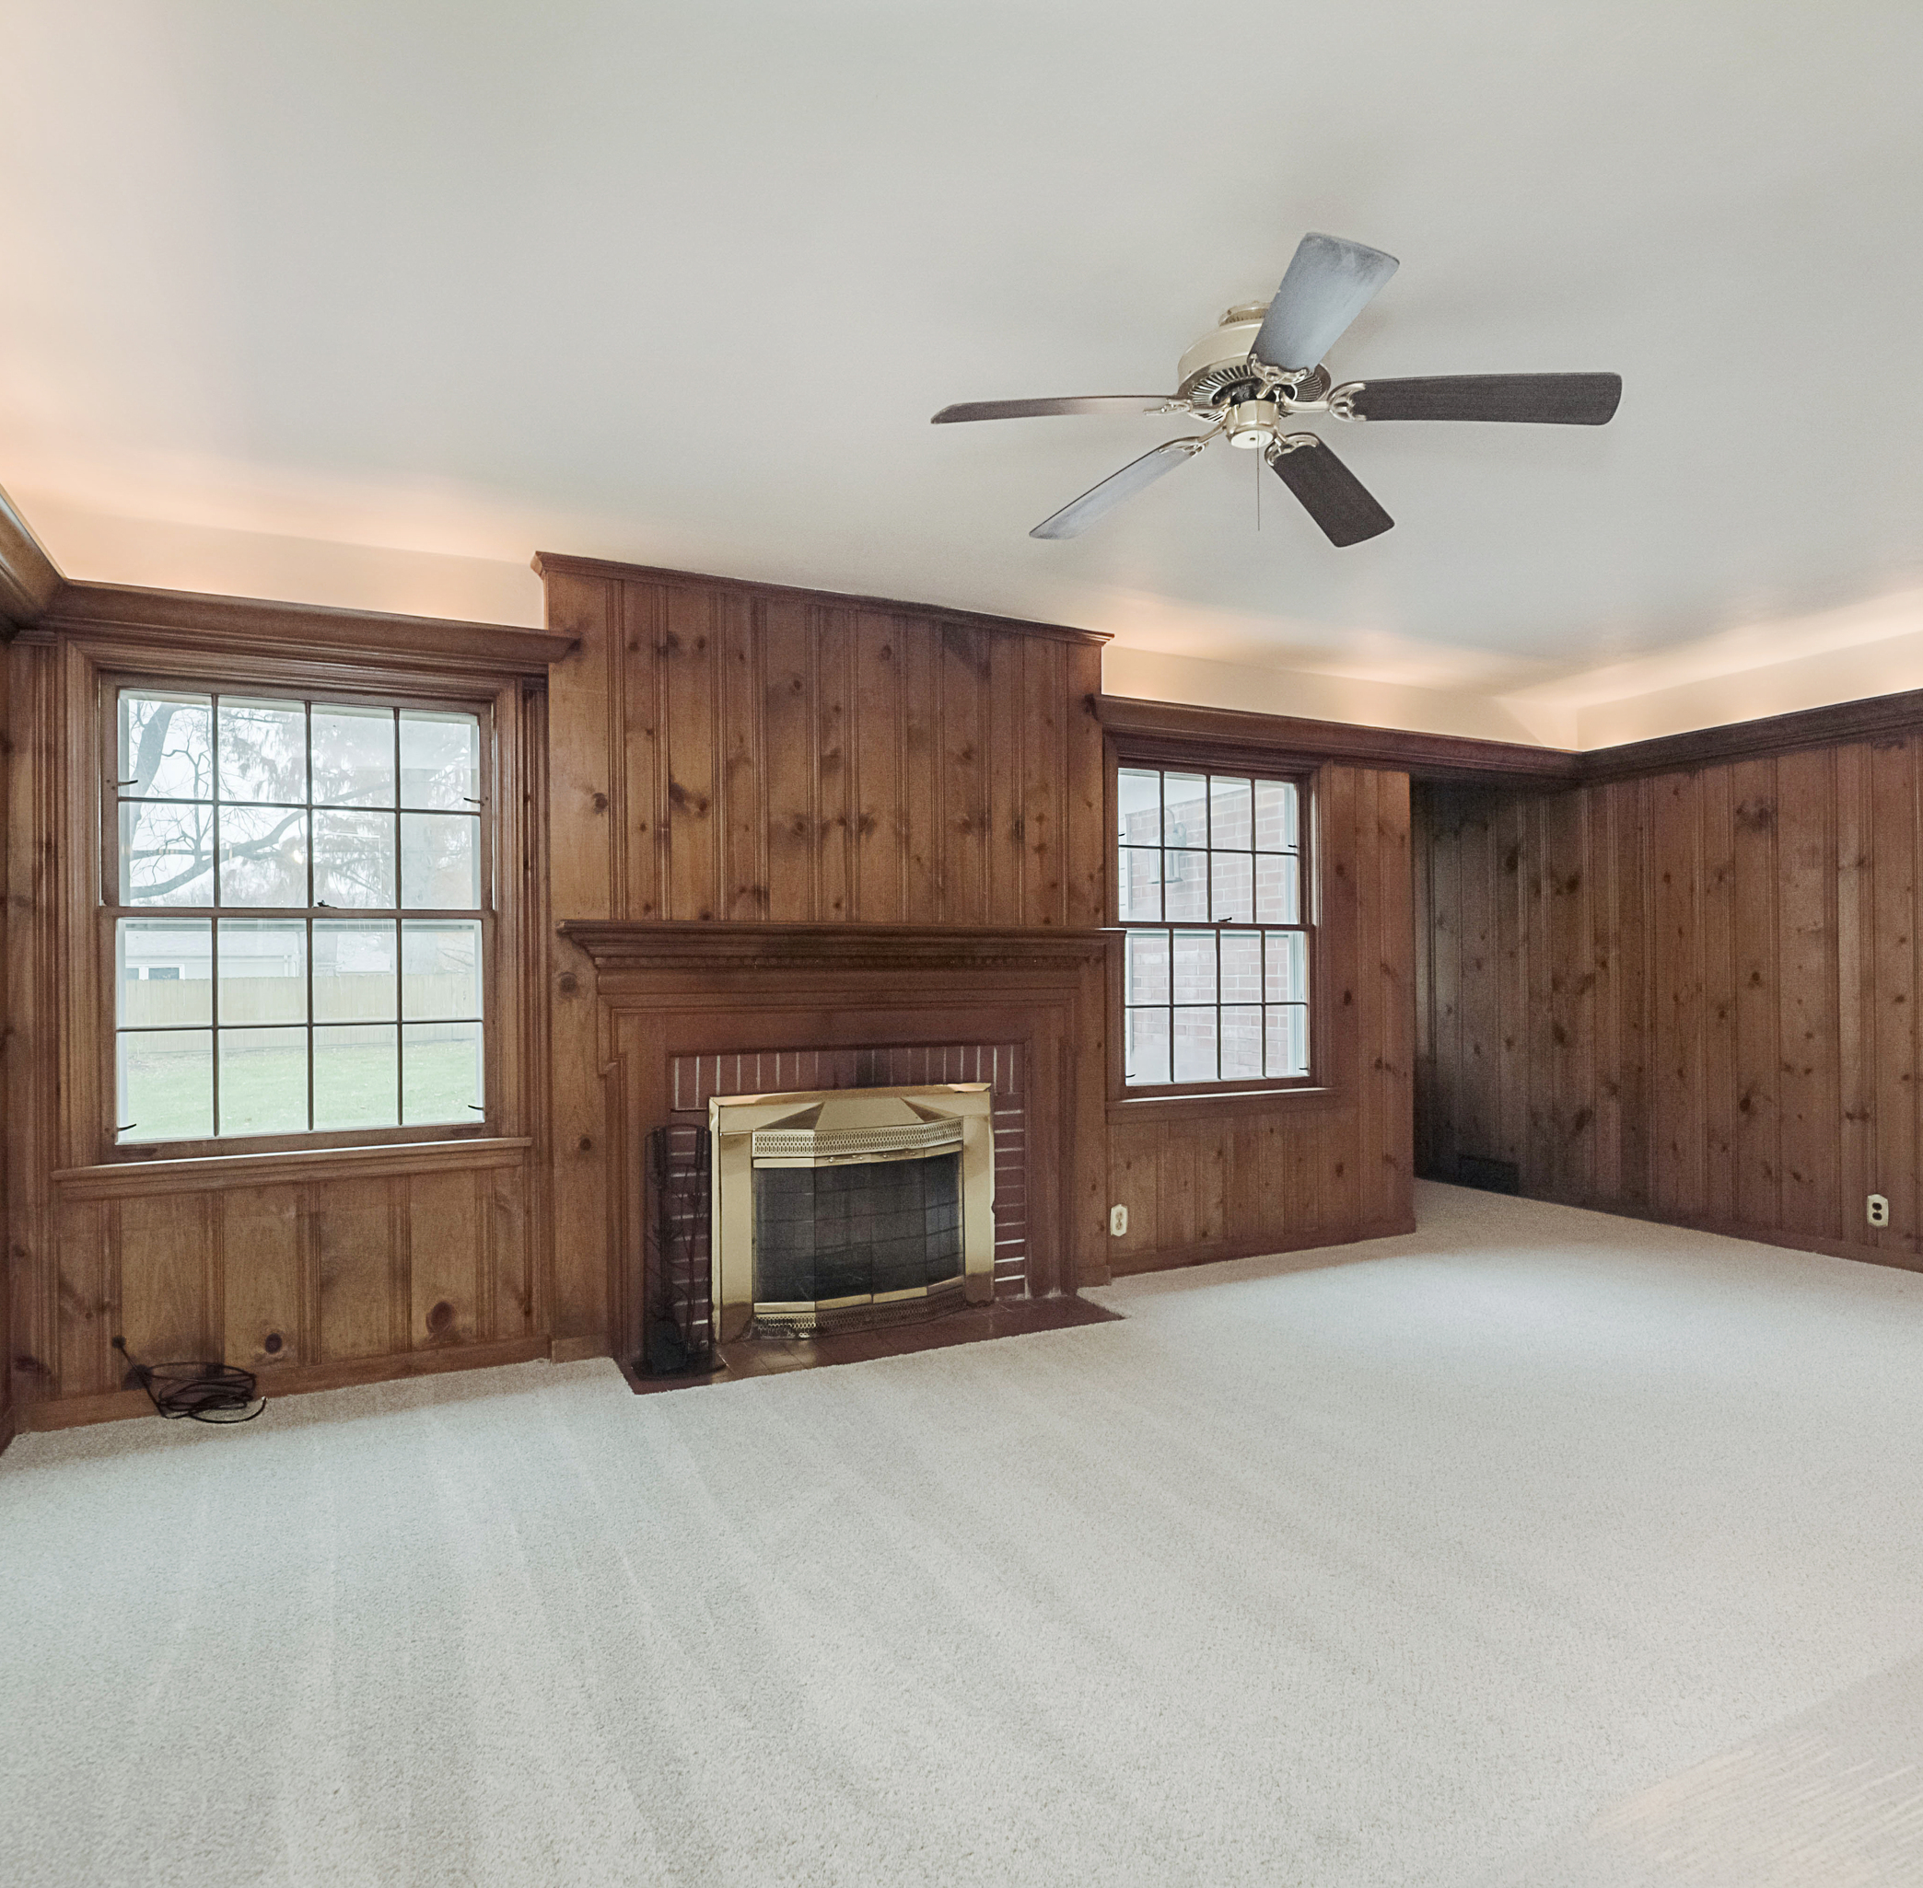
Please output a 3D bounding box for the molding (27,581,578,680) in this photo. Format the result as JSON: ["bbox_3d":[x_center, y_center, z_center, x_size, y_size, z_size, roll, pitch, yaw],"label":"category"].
[{"bbox_3d":[-1.817,-0.868,3.350,1.394,0.124,0.140,0,-1,-26],"label":"molding"}]

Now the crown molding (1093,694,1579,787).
[{"bbox_3d":[1.729,-0.851,5.091,2.826,0.131,0.138,0,-1,-26],"label":"crown molding"}]

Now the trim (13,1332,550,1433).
[{"bbox_3d":[-1.869,1.236,3.351,1.319,0.083,0.019,0,-1,-26],"label":"trim"}]

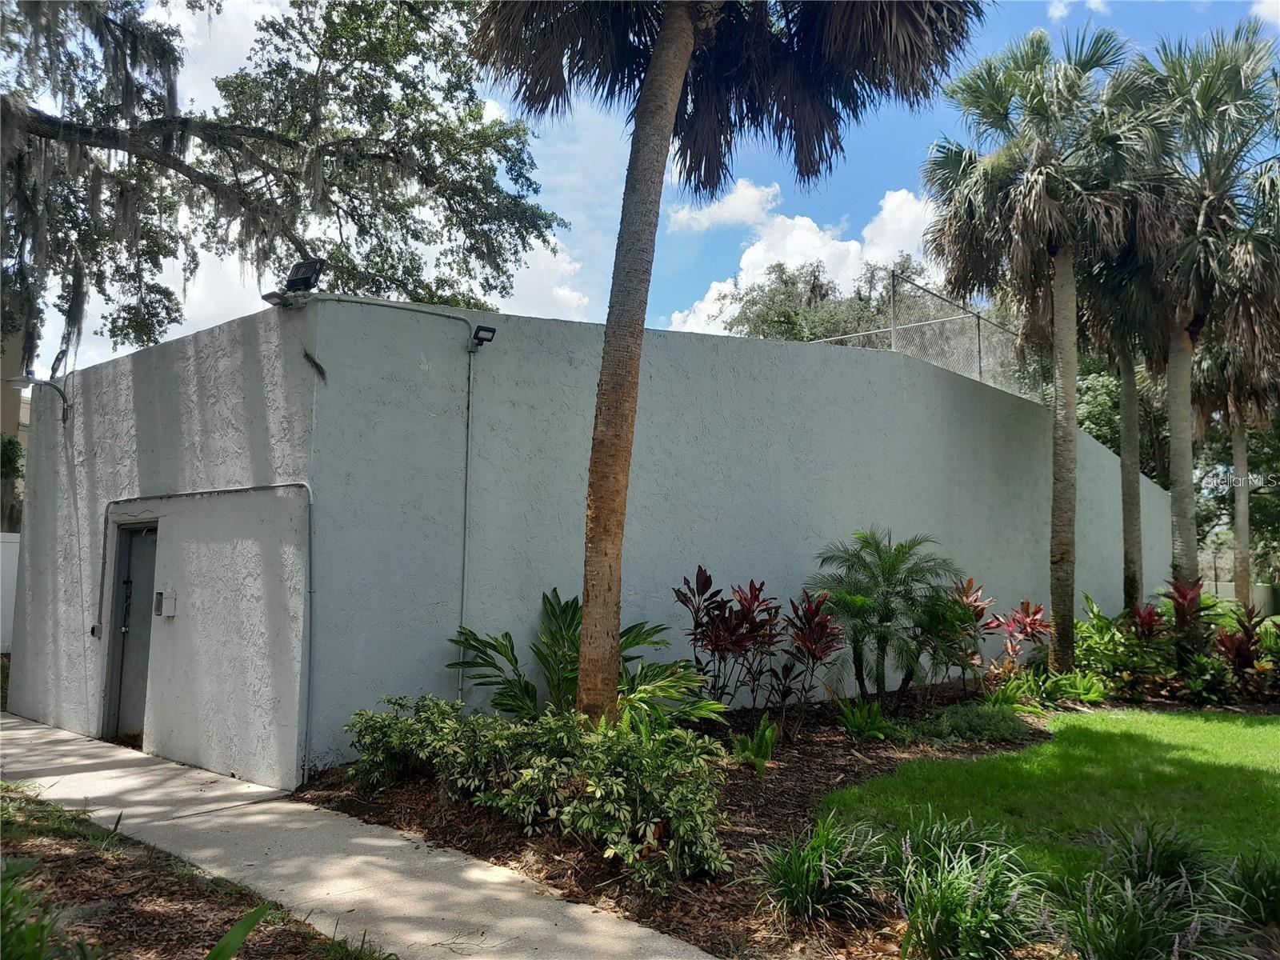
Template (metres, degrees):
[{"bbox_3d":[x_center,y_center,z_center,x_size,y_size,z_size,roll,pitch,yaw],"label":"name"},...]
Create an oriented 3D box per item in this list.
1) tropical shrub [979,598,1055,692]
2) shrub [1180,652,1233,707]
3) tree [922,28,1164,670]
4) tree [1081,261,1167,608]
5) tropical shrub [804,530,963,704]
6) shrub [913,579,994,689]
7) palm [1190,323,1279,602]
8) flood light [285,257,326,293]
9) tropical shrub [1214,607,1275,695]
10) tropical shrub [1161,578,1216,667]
[{"bbox_3d":[5.750,2.516,15.247,1.115,1.375,1.059,0,-6,0],"label":"tropical shrub"},{"bbox_3d":[7.996,2.766,14.068,0.733,0.670,0.733,0,-6,0],"label":"shrub"},{"bbox_3d":[7.422,-2.519,18.274,4.356,12.020,4.138,0,-6,0],"label":"tree"},{"bbox_3d":[11.359,-0.857,23.312,2.550,9.760,2.550,0,-6,0],"label":"tree"},{"bbox_3d":[3.411,1.858,13.927,2.064,2.395,1.858,0,-6,0],"label":"tropical shrub"},{"bbox_3d":[4.735,2.344,15.080,1.208,1.675,1.087,0,-6,0],"label":"shrub"},{"bbox_3d":[16.735,-0.136,27.964,2.738,9.315,2.738,0,-6,0],"label":"palm"},{"bbox_3d":[-2.823,-1.731,8.452,0.280,0.240,0.120,-3,-32,31],"label":"flood light"},{"bbox_3d":[9.178,2.553,15.159,0.881,1.325,0.881,0,-6,0],"label":"tropical shrub"},{"bbox_3d":[8.880,2.446,16.163,0.890,1.735,0.935,0,-6,0],"label":"tropical shrub"}]

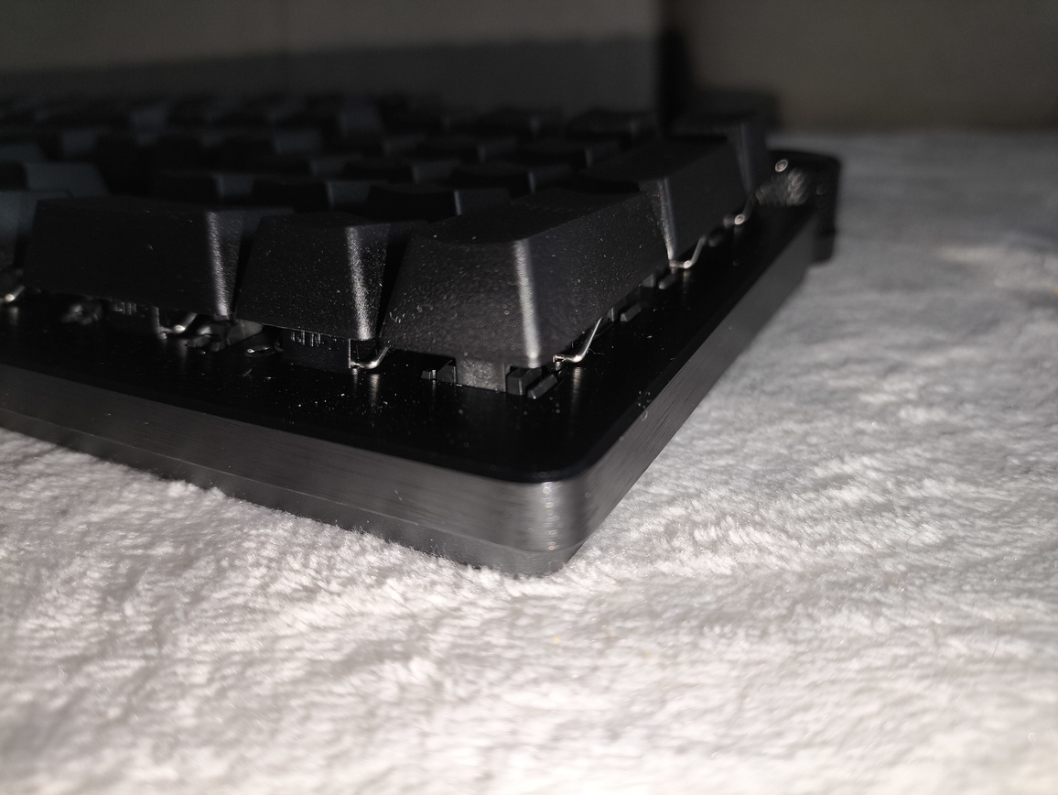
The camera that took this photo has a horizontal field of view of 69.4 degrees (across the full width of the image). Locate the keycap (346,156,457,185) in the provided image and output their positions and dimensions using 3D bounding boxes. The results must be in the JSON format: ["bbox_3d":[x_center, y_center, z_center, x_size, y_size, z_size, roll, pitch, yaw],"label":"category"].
[{"bbox_3d":[-0.019,-0.033,0.122,0.018,0.010,0.018,10,28,26],"label":"keycap"}]

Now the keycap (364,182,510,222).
[{"bbox_3d":[-0.011,-0.023,0.099,0.018,0.010,0.018,10,28,26],"label":"keycap"}]

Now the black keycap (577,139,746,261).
[{"bbox_3d":[0.019,-0.031,0.113,0.018,0.010,0.037,10,28,26],"label":"black keycap"}]

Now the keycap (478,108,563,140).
[{"bbox_3d":[-0.002,-0.049,0.152,0.018,0.012,0.018,10,28,26],"label":"keycap"}]

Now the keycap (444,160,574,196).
[{"bbox_3d":[-0.002,-0.030,0.114,0.018,0.010,0.018,10,28,26],"label":"keycap"}]

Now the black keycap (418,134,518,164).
[{"bbox_3d":[-0.010,-0.041,0.137,0.018,0.010,0.018,10,28,26],"label":"black keycap"}]

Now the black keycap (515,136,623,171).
[{"bbox_3d":[0.007,-0.038,0.129,0.018,0.010,0.018,10,28,26],"label":"black keycap"}]

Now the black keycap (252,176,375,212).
[{"bbox_3d":[-0.028,-0.026,0.107,0.018,0.010,0.018,10,28,26],"label":"black keycap"}]

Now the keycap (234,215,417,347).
[{"bbox_3d":[-0.020,-0.015,0.084,0.018,0.010,0.018,10,28,26],"label":"keycap"}]

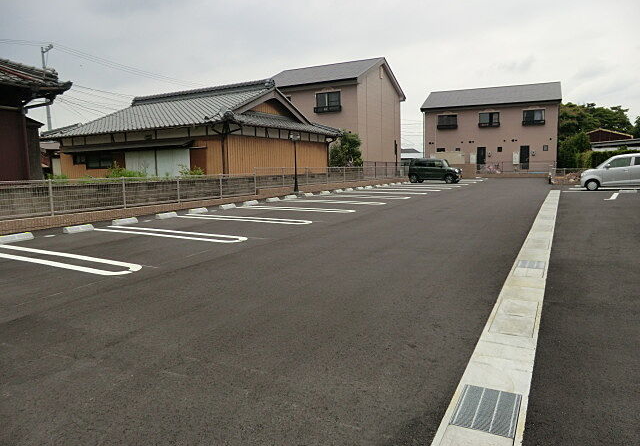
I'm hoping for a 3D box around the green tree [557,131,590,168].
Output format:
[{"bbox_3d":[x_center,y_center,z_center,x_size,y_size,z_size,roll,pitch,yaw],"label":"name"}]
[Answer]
[{"bbox_3d":[21.901,-6.057,38.275,2.700,3.600,2.600,3,9,28],"label":"green tree"}]

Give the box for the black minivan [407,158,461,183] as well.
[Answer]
[{"bbox_3d":[7.775,-3.548,30.183,3.395,1.665,1.475,3,9,28],"label":"black minivan"}]

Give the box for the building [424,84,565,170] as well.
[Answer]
[{"bbox_3d":[17.270,-9.290,44.397,12.100,8.400,9.400,3,9,28],"label":"building"}]

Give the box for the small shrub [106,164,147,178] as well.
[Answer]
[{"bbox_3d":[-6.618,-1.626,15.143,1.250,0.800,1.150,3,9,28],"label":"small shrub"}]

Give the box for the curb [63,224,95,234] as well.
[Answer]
[{"bbox_3d":[-5.119,0.133,9.446,0.180,0.120,0.560,3,9,28],"label":"curb"}]

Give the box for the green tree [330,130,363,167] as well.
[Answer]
[{"bbox_3d":[1.533,-4.048,26.764,1.800,2.900,1.800,3,9,28],"label":"green tree"}]

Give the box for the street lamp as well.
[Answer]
[{"bbox_3d":[-1.086,-2.614,19.608,0.400,2.740,0.400,3,9,28],"label":"street lamp"}]

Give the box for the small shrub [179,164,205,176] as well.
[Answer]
[{"bbox_3d":[-4.903,-1.896,16.806,0.850,0.750,0.800,3,9,28],"label":"small shrub"}]

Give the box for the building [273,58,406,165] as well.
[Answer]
[{"bbox_3d":[0.998,-7.670,33.568,8.500,8.400,9.500,3,9,28],"label":"building"}]

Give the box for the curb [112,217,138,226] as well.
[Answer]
[{"bbox_3d":[-4.655,-0.030,10.640,0.180,0.120,0.560,3,9,28],"label":"curb"}]

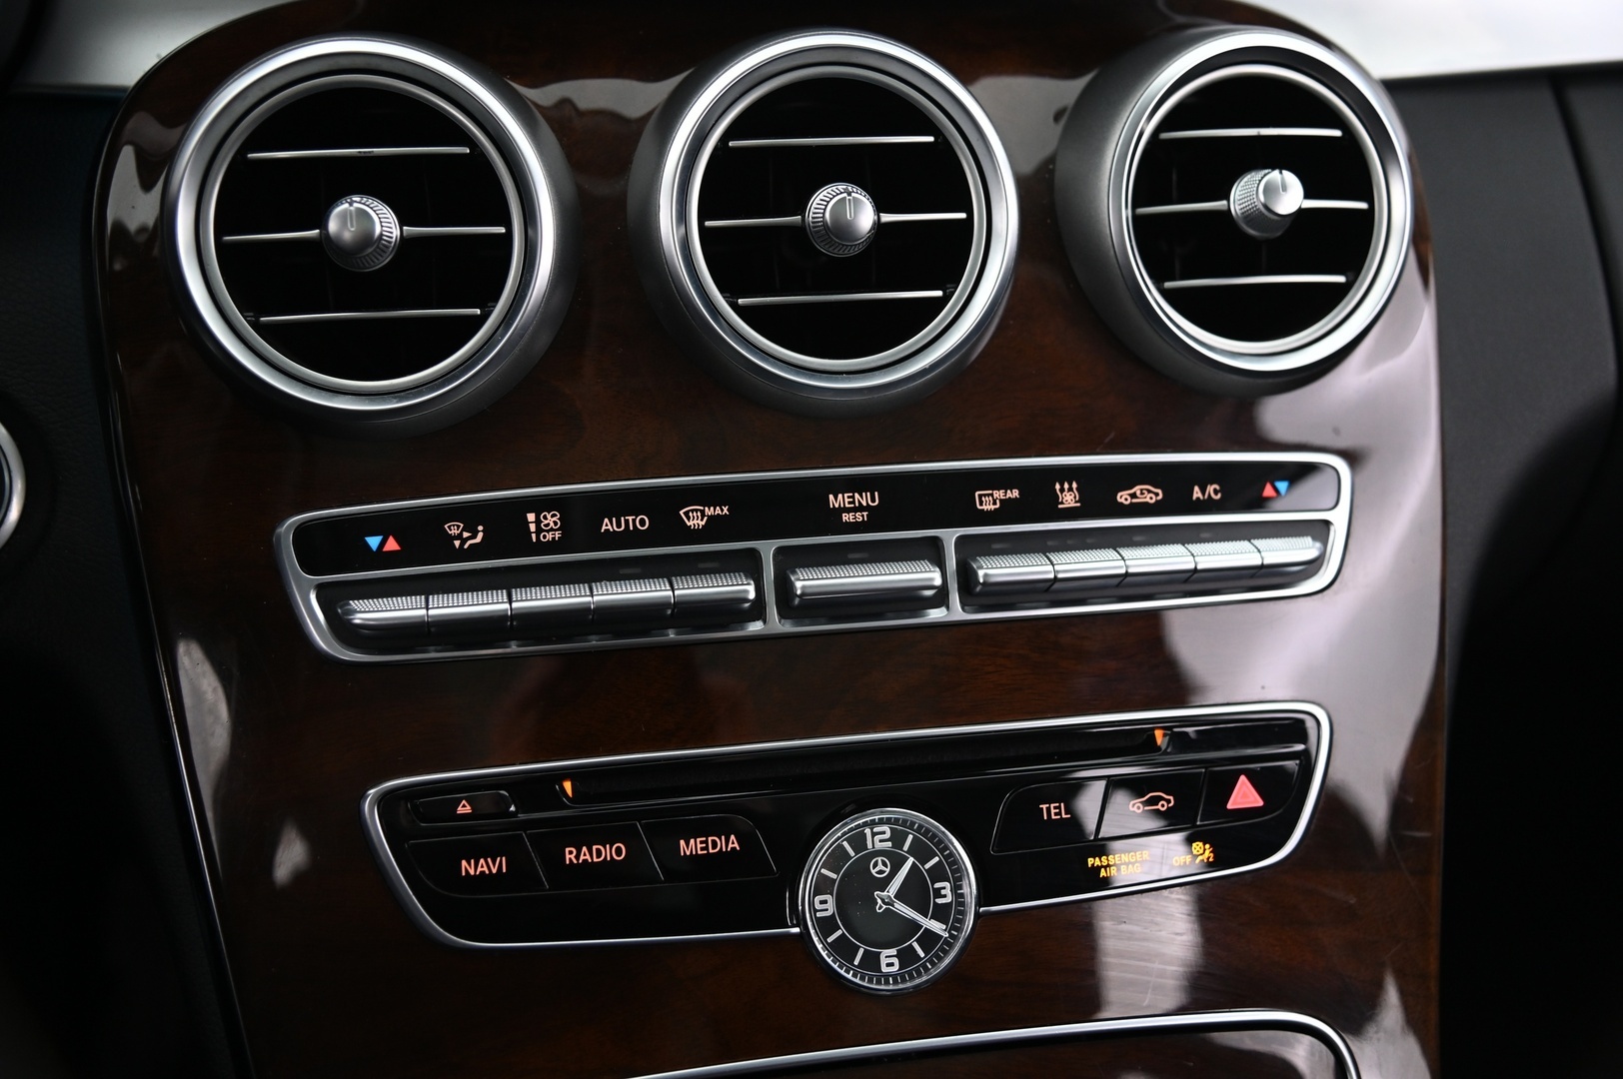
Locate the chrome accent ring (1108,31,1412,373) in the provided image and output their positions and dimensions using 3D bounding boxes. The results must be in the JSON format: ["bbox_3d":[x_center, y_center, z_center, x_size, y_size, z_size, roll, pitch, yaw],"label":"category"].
[{"bbox_3d":[0.102,-0.075,0.409,0.077,0.077,0.010,-5,5,-16],"label":"chrome accent ring"}]

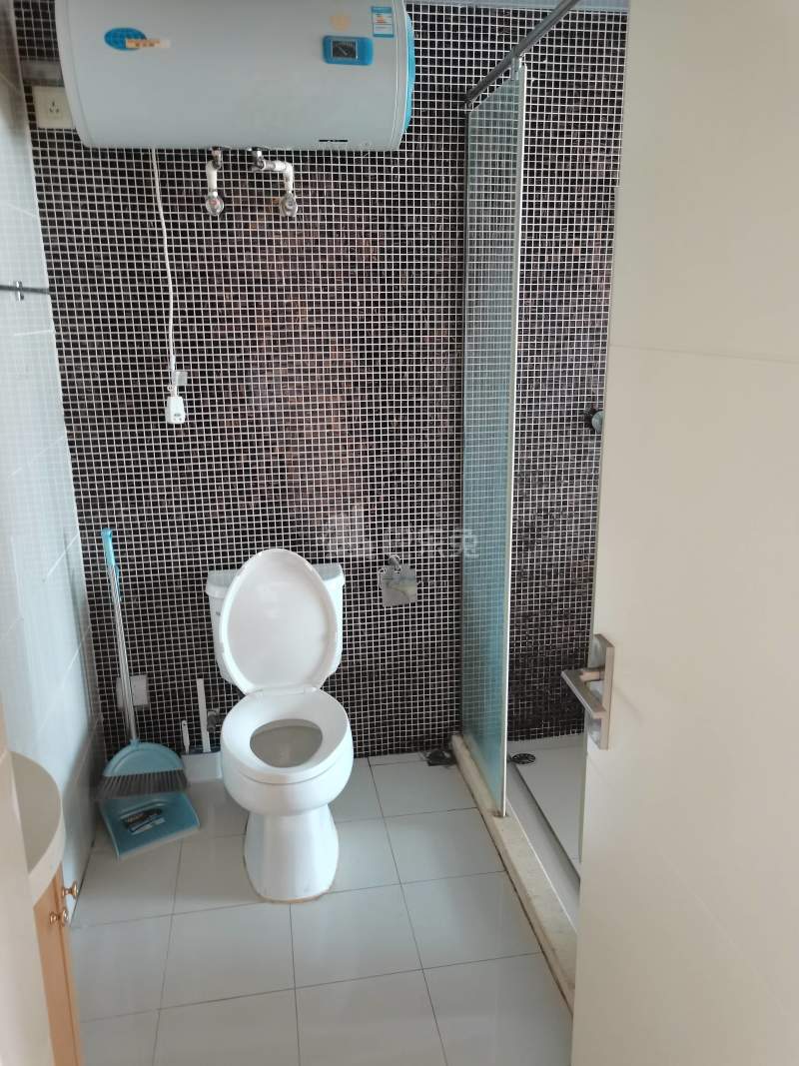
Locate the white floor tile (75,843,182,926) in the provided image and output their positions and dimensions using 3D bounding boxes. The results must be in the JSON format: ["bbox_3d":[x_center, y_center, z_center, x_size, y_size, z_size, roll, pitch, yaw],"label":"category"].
[{"bbox_3d":[-0.737,0.959,2.192,0.255,0.010,0.300,-3,15,-9],"label":"white floor tile"}]

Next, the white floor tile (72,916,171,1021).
[{"bbox_3d":[-0.687,1.038,1.909,0.258,0.010,0.300,-3,16,-10],"label":"white floor tile"}]

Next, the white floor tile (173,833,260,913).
[{"bbox_3d":[-0.463,0.943,2.237,0.300,0.010,0.300,-3,15,-9],"label":"white floor tile"}]

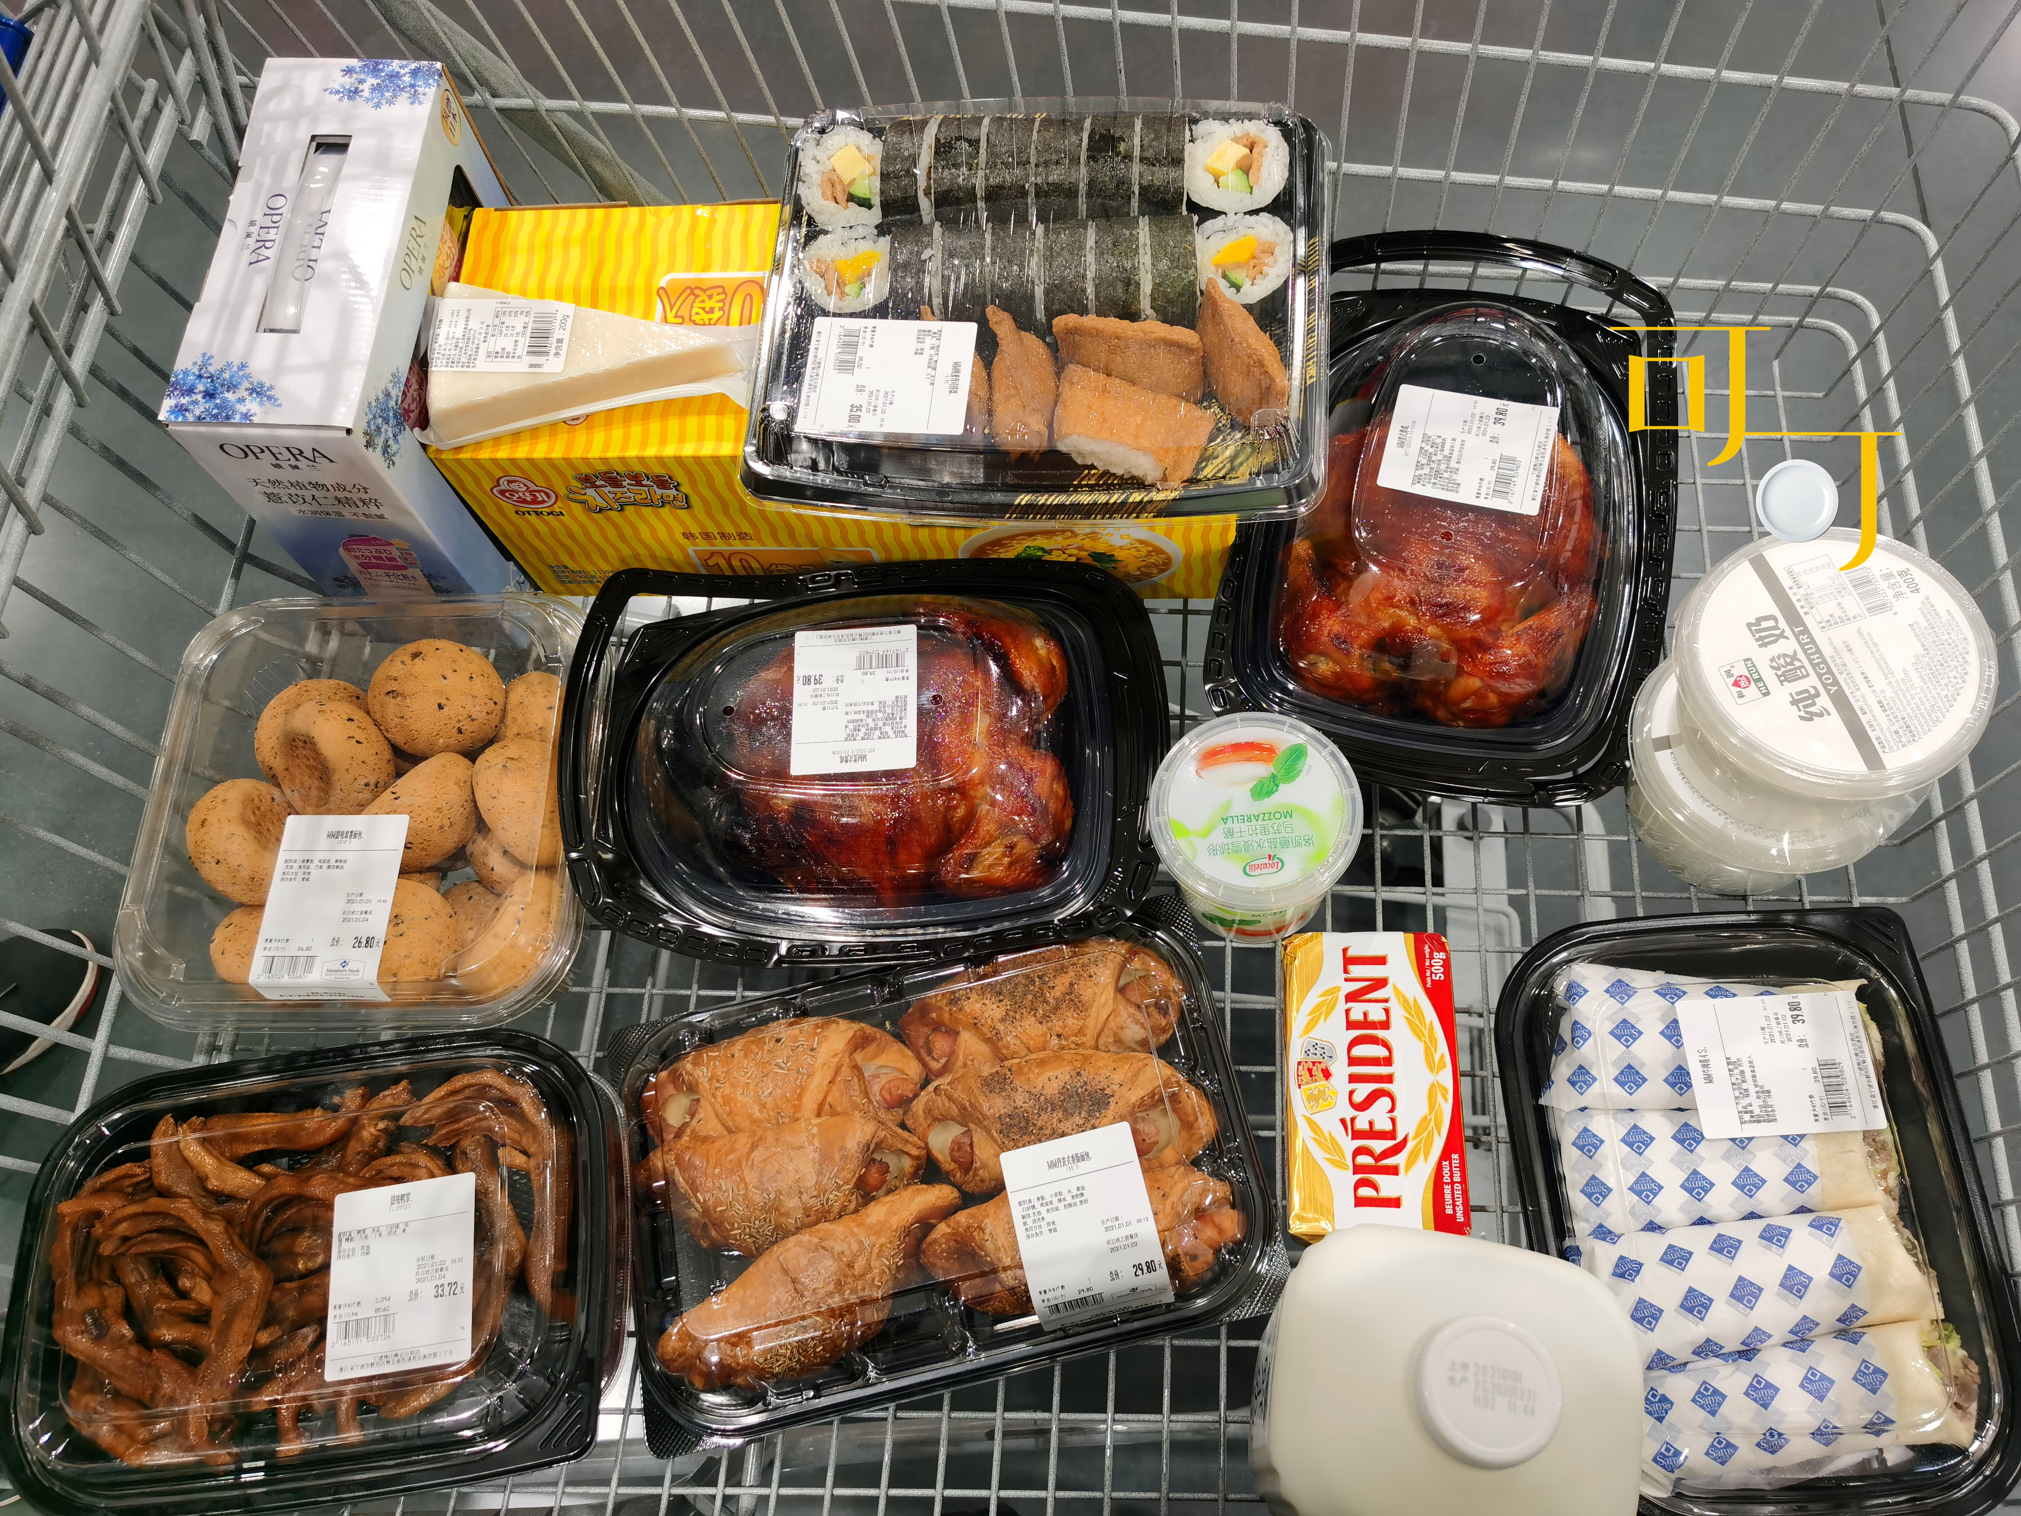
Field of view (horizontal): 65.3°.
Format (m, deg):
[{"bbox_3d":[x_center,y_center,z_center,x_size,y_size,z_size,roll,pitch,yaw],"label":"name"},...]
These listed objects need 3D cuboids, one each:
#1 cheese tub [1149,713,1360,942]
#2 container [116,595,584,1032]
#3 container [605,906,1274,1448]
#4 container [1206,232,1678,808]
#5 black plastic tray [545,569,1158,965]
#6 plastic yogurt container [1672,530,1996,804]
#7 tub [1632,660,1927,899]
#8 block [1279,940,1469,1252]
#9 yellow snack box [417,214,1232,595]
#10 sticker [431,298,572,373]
[{"bbox_3d":[0.121,0.036,0.792,0.100,0.063,0.100,0,68,6],"label":"cheese tub"},{"bbox_3d":[-0.323,0.037,0.814,0.214,0.102,0.217,0,68,6],"label":"container"},{"bbox_3d":[-0.036,0.195,0.743,0.283,0.065,0.197,-13,68,0],"label":"container"},{"bbox_3d":[0.226,-0.132,0.818,0.209,0.120,0.317,9,69,9],"label":"container"},{"bbox_3d":[-0.074,0.000,0.796,0.309,0.118,0.211,-2,68,5],"label":"black plastic tray"},{"bbox_3d":[0.372,-0.034,0.734,0.135,0.061,0.135,0,68,6],"label":"plastic yogurt container"},{"bbox_3d":[0.369,0.002,0.783,0.135,0.060,0.135,0,68,6],"label":"tub"},{"bbox_3d":[0.169,0.159,0.745,0.075,0.050,0.137,2,68,7],"label":"block"},{"bbox_3d":[-0.078,-0.189,0.854,0.397,0.152,0.153,0,68,6],"label":"yellow snack box"},{"bbox_3d":[-0.246,-0.203,0.759,0.073,0.003,0.041,5,69,7],"label":"sticker"}]

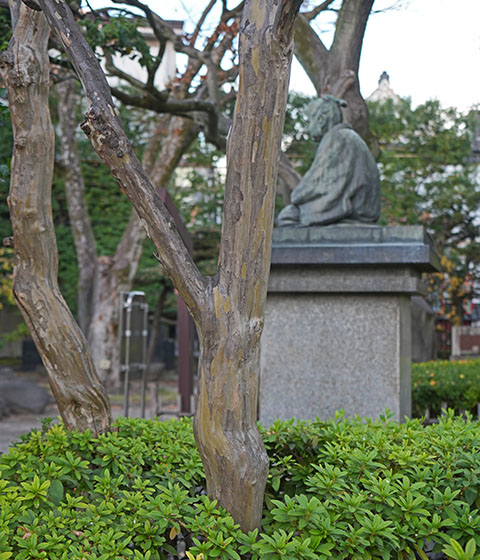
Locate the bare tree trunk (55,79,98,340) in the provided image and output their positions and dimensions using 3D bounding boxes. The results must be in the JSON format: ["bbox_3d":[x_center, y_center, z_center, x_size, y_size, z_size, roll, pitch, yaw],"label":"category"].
[{"bbox_3d":[-2.435,-0.931,14.000,0.650,4.200,0.500,0,-1,0],"label":"bare tree trunk"}]

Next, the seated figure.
[{"bbox_3d":[0.581,-0.776,6.100,0.670,0.845,0.620,0,-1,15],"label":"seated figure"}]

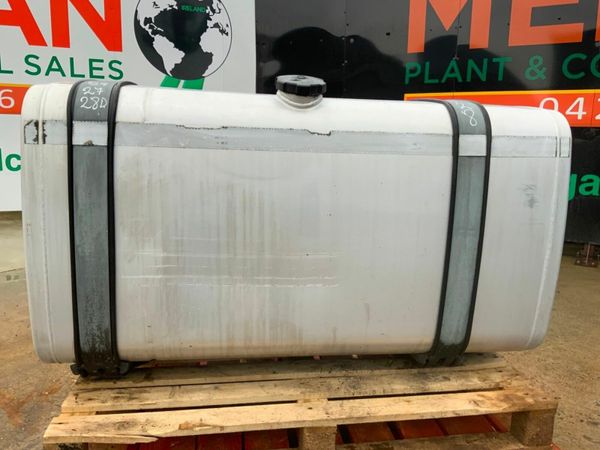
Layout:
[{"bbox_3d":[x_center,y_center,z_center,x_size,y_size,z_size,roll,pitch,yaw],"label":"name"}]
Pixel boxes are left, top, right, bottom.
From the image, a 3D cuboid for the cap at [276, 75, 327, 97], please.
[{"bbox_3d":[0.004,-0.338,1.220,0.119,0.026,0.119,5,28,-3],"label":"cap"}]

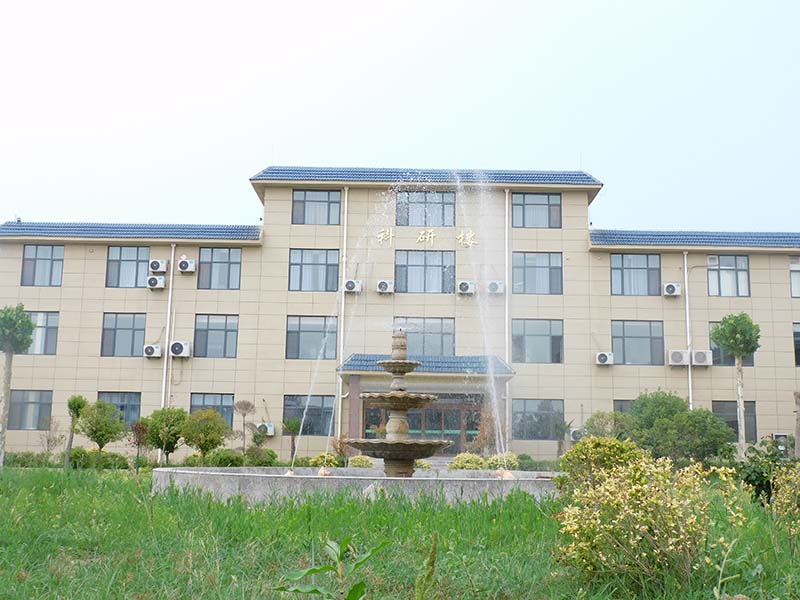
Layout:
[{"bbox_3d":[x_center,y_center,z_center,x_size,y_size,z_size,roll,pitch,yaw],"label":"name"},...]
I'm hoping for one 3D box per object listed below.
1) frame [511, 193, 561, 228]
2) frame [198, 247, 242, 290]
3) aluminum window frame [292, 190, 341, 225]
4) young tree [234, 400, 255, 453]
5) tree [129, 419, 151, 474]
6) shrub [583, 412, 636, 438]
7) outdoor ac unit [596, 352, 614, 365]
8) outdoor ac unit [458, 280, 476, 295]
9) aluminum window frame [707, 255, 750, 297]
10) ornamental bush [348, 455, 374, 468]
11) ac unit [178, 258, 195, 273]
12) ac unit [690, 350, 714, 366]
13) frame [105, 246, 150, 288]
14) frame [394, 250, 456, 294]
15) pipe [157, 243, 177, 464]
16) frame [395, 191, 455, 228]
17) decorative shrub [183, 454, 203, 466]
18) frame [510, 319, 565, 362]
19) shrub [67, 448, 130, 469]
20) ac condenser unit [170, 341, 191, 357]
[{"bbox_3d":[6.949,-4.512,46.846,2.479,1.816,0.100,1,-10,1],"label":"frame"},{"bbox_3d":[-8.977,-1.561,46.031,2.106,2.078,0.120,1,-9,1],"label":"frame"},{"bbox_3d":[-4.110,-4.546,45.529,2.402,1.764,0.120,1,-10,1],"label":"aluminum window frame"},{"bbox_3d":[-6.955,5.889,40.692,0.880,2.919,0.850,1,-9,1],"label":"young tree"},{"bbox_3d":[-9.664,5.424,34.234,0.764,2.019,0.750,1,-10,1],"label":"tree"},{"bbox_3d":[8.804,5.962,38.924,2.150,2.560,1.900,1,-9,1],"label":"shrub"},{"bbox_3d":[9.793,2.806,44.107,0.790,0.560,0.300,1,-10,1],"label":"outdoor ac unit"},{"bbox_3d":[3.204,-0.610,44.385,0.780,0.540,0.300,1,-9,1],"label":"outdoor ac unit"},{"bbox_3d":[16.227,-1.170,45.681,2.039,2.078,0.120,1,-9,1],"label":"aluminum window frame"},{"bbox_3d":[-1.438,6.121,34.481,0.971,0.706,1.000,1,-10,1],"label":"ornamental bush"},{"bbox_3d":[-10.279,-1.615,44.745,0.793,0.571,0.300,1,-10,1],"label":"ac unit"},{"bbox_3d":[14.249,2.750,43.663,0.930,0.670,0.340,1,-9,1],"label":"ac unit"},{"bbox_3d":[-13.420,-1.620,45.576,2.090,2.110,0.100,1,-10,1],"label":"frame"},{"bbox_3d":[1.213,-1.385,44.817,2.887,2.048,0.110,1,-9,1],"label":"frame"},{"bbox_3d":[-11.405,2.485,45.234,0.160,10.702,0.160,1,-9,1],"label":"pipe"},{"bbox_3d":[1.290,-4.564,46.414,2.976,1.770,0.120,1,-9,1],"label":"frame"},{"bbox_3d":[-8.972,6.988,40.065,0.914,0.576,0.914,1,-10,1],"label":"decorative shrub"},{"bbox_3d":[6.835,2.062,45.722,2.526,2.169,0.100,1,-10,1],"label":"frame"},{"bbox_3d":[-13.447,7.053,40.918,2.850,0.903,1.300,1,-10,1],"label":"shrub"},{"bbox_3d":[-10.436,2.347,44.036,0.928,0.701,0.340,1,-10,1],"label":"ac condenser unit"}]

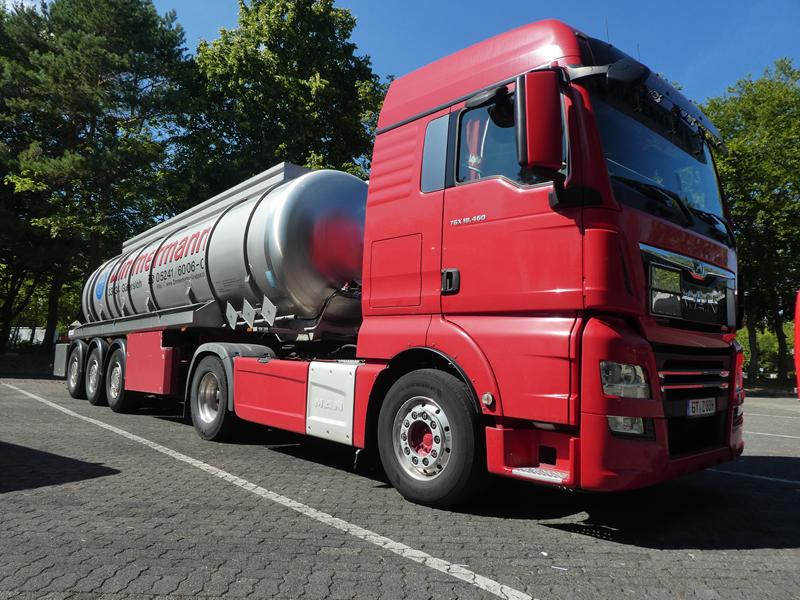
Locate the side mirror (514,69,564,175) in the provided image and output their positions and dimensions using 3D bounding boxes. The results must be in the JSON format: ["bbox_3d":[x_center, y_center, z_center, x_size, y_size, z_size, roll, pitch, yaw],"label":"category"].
[{"bbox_3d":[0.830,-1.050,3.300,0.260,0.610,0.170,8,-8,-43],"label":"side mirror"}]

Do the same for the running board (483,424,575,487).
[{"bbox_3d":[0.862,0.965,3.444,0.260,0.270,0.650,8,-8,-43],"label":"running board"}]

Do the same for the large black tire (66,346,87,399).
[{"bbox_3d":[-6.290,1.449,11.012,0.360,1.020,1.020,8,-8,-43],"label":"large black tire"}]

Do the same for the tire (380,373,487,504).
[{"bbox_3d":[0.262,1.008,4.127,0.320,0.990,0.990,8,-8,-43],"label":"tire"}]

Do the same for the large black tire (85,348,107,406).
[{"bbox_3d":[-5.385,1.385,10.061,0.360,1.020,1.020,8,-8,-43],"label":"large black tire"}]

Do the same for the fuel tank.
[{"bbox_3d":[-3.335,-0.393,9.711,2.050,2.150,8.400,8,-11,-43],"label":"fuel tank"}]

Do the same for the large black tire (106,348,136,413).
[{"bbox_3d":[-4.484,1.322,9.113,0.360,1.020,1.020,8,-8,-43],"label":"large black tire"}]

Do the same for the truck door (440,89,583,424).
[{"bbox_3d":[0.730,-0.358,3.683,0.130,2.220,1.090,8,-8,-43],"label":"truck door"}]

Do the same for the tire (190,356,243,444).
[{"bbox_3d":[-2.175,1.178,6.734,0.330,1.000,1.000,8,-8,-43],"label":"tire"}]

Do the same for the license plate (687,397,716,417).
[{"bbox_3d":[2.066,0.730,3.785,0.520,0.110,0.020,8,-8,-43],"label":"license plate"}]

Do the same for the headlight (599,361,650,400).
[{"bbox_3d":[1.340,0.481,3.288,0.430,0.200,0.170,7,-8,-38],"label":"headlight"}]

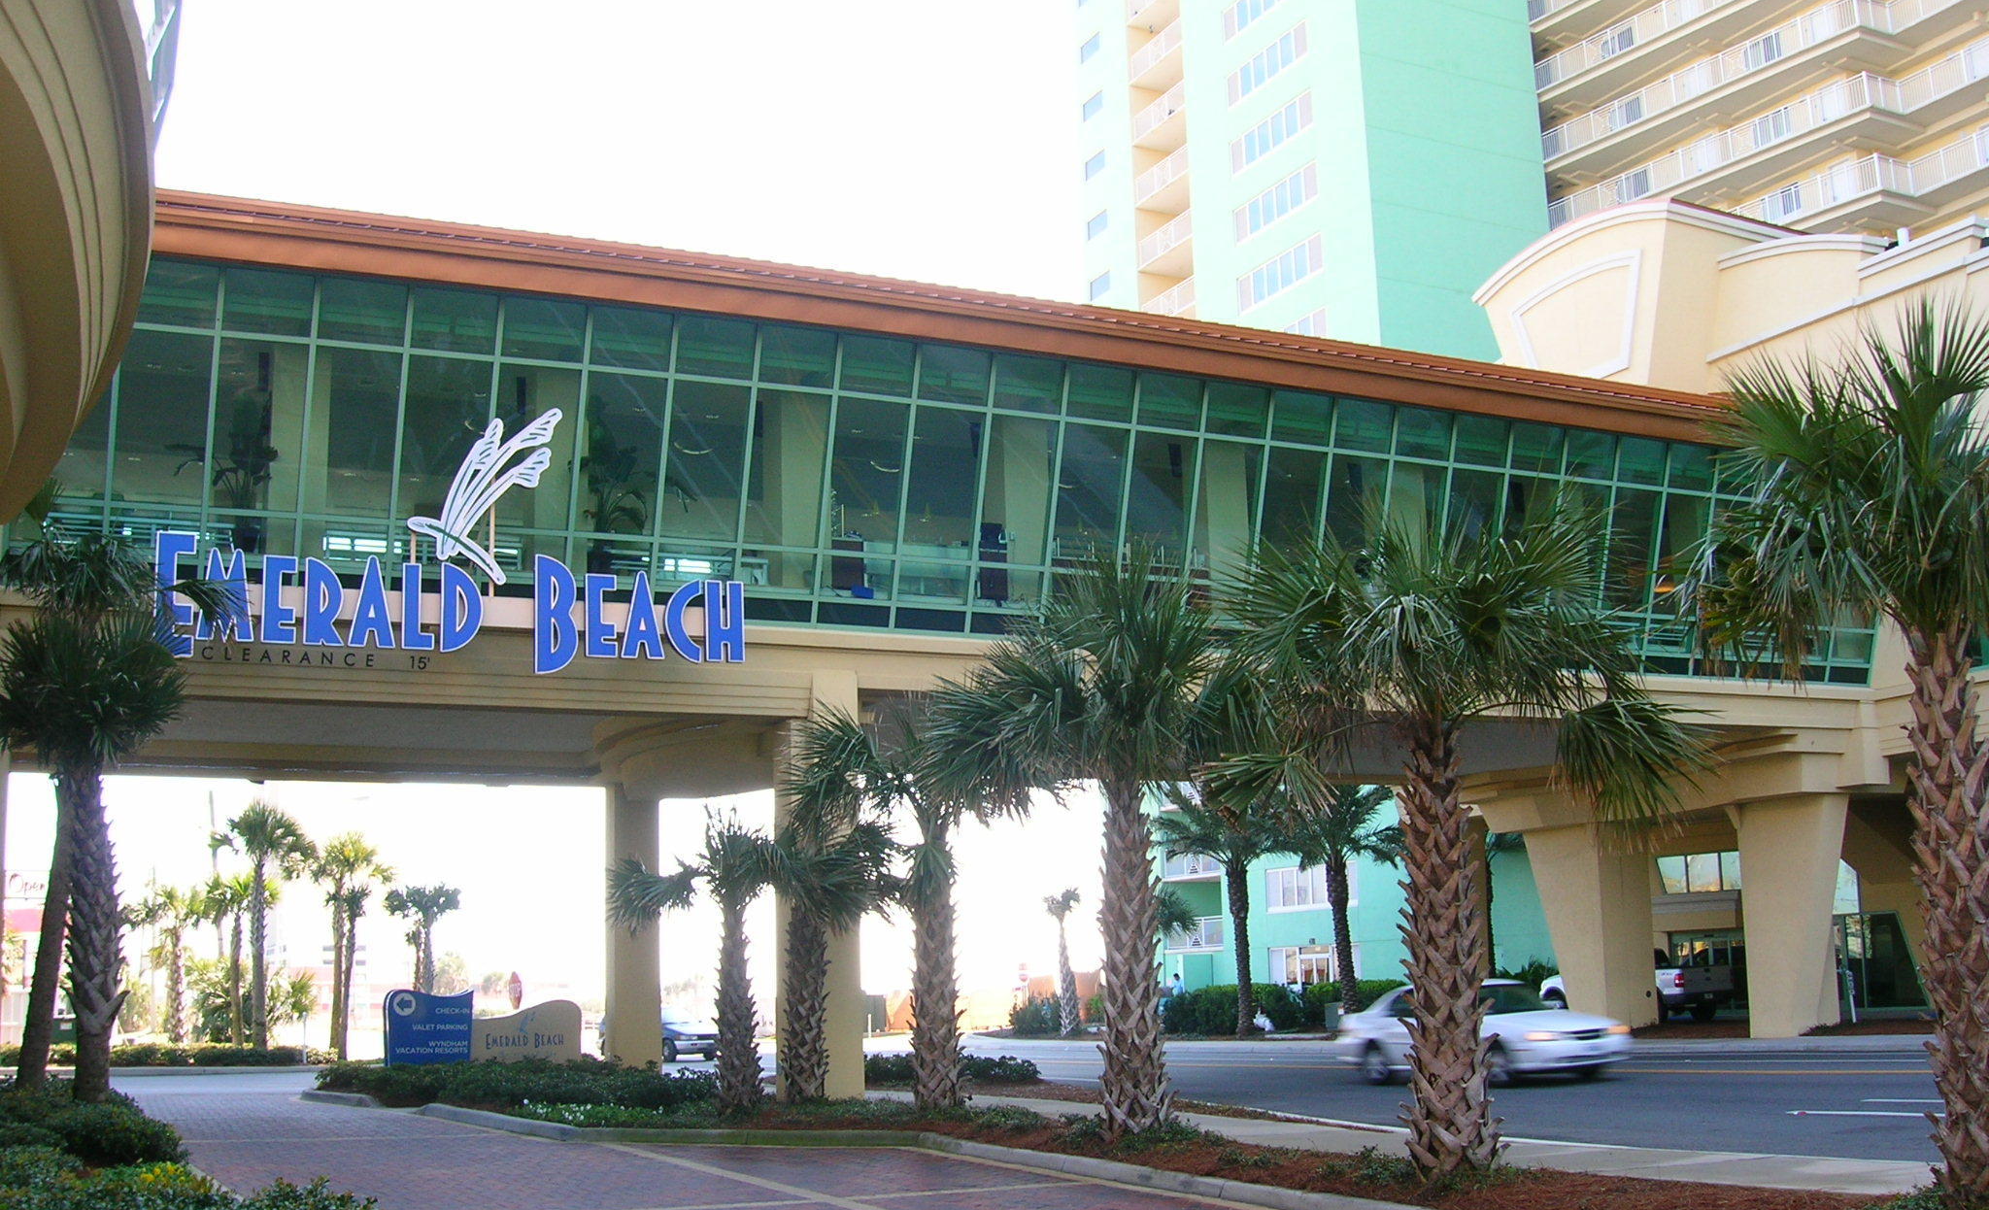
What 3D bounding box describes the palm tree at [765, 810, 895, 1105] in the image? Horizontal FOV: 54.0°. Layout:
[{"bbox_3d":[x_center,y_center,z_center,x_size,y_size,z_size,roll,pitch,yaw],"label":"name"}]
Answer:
[{"bbox_3d":[-1.935,4.129,22.941,1.750,3.376,1.750,-2,-10,0],"label":"palm tree"}]

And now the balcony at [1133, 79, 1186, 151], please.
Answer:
[{"bbox_3d":[7.849,-21.294,85.518,1.800,1.300,4.100,4,-12,-27],"label":"balcony"}]

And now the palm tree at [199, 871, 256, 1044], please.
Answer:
[{"bbox_3d":[-21.273,10.110,55.492,2.100,5.250,2.100,4,-12,-27],"label":"palm tree"}]

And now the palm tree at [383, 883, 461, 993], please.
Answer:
[{"bbox_3d":[-16.437,10.235,56.155,2.189,4.399,2.189,-2,-10,0],"label":"palm tree"}]

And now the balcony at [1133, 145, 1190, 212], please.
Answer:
[{"bbox_3d":[7.790,-17.743,81.921,1.900,1.302,4.293,4,-12,-26],"label":"balcony"}]

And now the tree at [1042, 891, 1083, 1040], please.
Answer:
[{"bbox_3d":[1.549,8.086,44.261,1.000,3.357,1.000,-2,-10,0],"label":"tree"}]

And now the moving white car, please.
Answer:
[{"bbox_3d":[7.094,6.220,28.867,1.820,1.420,4.850,3,-12,-25],"label":"moving white car"}]

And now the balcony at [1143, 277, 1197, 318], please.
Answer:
[{"bbox_3d":[8.147,-12.756,83.873,1.800,1.300,4.100,4,-12,-27],"label":"balcony"}]

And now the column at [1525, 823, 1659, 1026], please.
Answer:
[{"bbox_3d":[12.617,6.799,41.587,1.350,4.300,1.950,4,-12,-27],"label":"column"}]

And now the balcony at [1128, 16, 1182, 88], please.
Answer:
[{"bbox_3d":[7.749,-24.140,86.066,1.800,1.300,4.100,4,-12,-27],"label":"balcony"}]

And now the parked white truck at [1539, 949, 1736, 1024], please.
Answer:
[{"bbox_3d":[16.693,9.883,50.987,1.950,1.860,5.550,4,-13,-29],"label":"parked white truck"}]

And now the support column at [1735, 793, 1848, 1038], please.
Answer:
[{"bbox_3d":[14.780,5.700,36.134,0.980,4.450,1.800,4,-12,-27],"label":"support column"}]

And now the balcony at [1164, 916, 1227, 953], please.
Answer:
[{"bbox_3d":[8.635,12.869,76.318,1.900,1.264,4.317,4,-12,-26],"label":"balcony"}]

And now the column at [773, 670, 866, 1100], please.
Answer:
[{"bbox_3d":[-2.263,3.477,24.956,0.910,5.450,0.540,4,-12,-27],"label":"column"}]

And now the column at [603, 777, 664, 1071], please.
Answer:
[{"bbox_3d":[-5.845,5.210,31.607,0.820,4.666,0.900,2,-11,-18],"label":"column"}]

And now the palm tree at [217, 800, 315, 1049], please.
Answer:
[{"bbox_3d":[-17.150,7.553,45.975,2.304,5.927,2.304,-2,-10,0],"label":"palm tree"}]

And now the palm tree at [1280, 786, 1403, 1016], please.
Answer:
[{"bbox_3d":[7.991,6.851,44.963,3.100,5.793,3.100,-2,-10,0],"label":"palm tree"}]

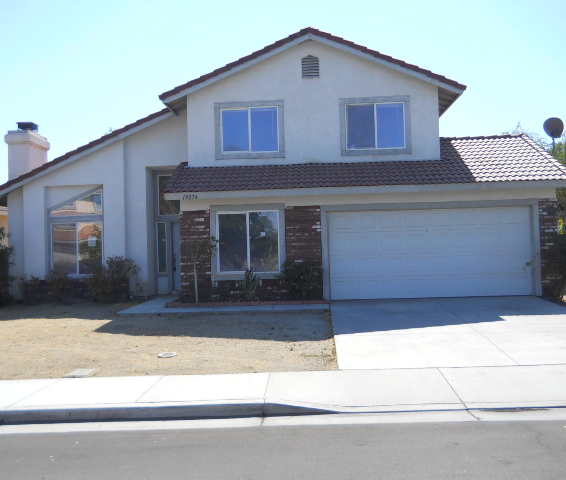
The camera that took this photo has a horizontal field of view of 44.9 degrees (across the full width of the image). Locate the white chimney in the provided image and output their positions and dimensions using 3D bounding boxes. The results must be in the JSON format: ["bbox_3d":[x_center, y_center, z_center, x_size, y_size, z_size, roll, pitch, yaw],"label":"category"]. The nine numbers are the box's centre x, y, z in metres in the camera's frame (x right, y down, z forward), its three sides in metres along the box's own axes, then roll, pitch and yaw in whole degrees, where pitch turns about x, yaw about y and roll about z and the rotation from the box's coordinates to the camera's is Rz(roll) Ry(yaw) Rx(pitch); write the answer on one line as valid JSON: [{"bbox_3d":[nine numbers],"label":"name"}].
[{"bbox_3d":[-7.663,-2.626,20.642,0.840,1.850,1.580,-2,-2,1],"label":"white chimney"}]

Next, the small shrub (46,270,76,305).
[{"bbox_3d":[-5.929,1.266,18.231,0.740,0.880,0.680,-2,-2,1],"label":"small shrub"}]

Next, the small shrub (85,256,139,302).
[{"bbox_3d":[-4.612,1.068,18.503,1.360,1.220,1.000,-2,-2,1],"label":"small shrub"}]

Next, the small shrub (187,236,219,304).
[{"bbox_3d":[-1.858,0.707,15.990,0.710,1.570,0.620,-2,-2,1],"label":"small shrub"}]

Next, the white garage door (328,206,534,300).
[{"bbox_3d":[3.550,0.322,16.540,4.880,2.130,0.100,-2,-2,1],"label":"white garage door"}]

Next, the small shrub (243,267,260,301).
[{"bbox_3d":[-0.734,1.049,15.949,0.373,0.814,0.400,-2,-2,1],"label":"small shrub"}]

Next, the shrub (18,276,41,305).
[{"bbox_3d":[-6.865,1.355,18.453,0.530,0.740,0.520,-2,-2,1],"label":"shrub"}]

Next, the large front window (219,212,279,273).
[{"bbox_3d":[-0.839,0.063,16.656,1.530,1.530,0.100,-2,-2,1],"label":"large front window"}]

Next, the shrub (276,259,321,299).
[{"bbox_3d":[0.385,0.928,15.973,0.990,0.970,0.800,-2,-2,1],"label":"shrub"}]

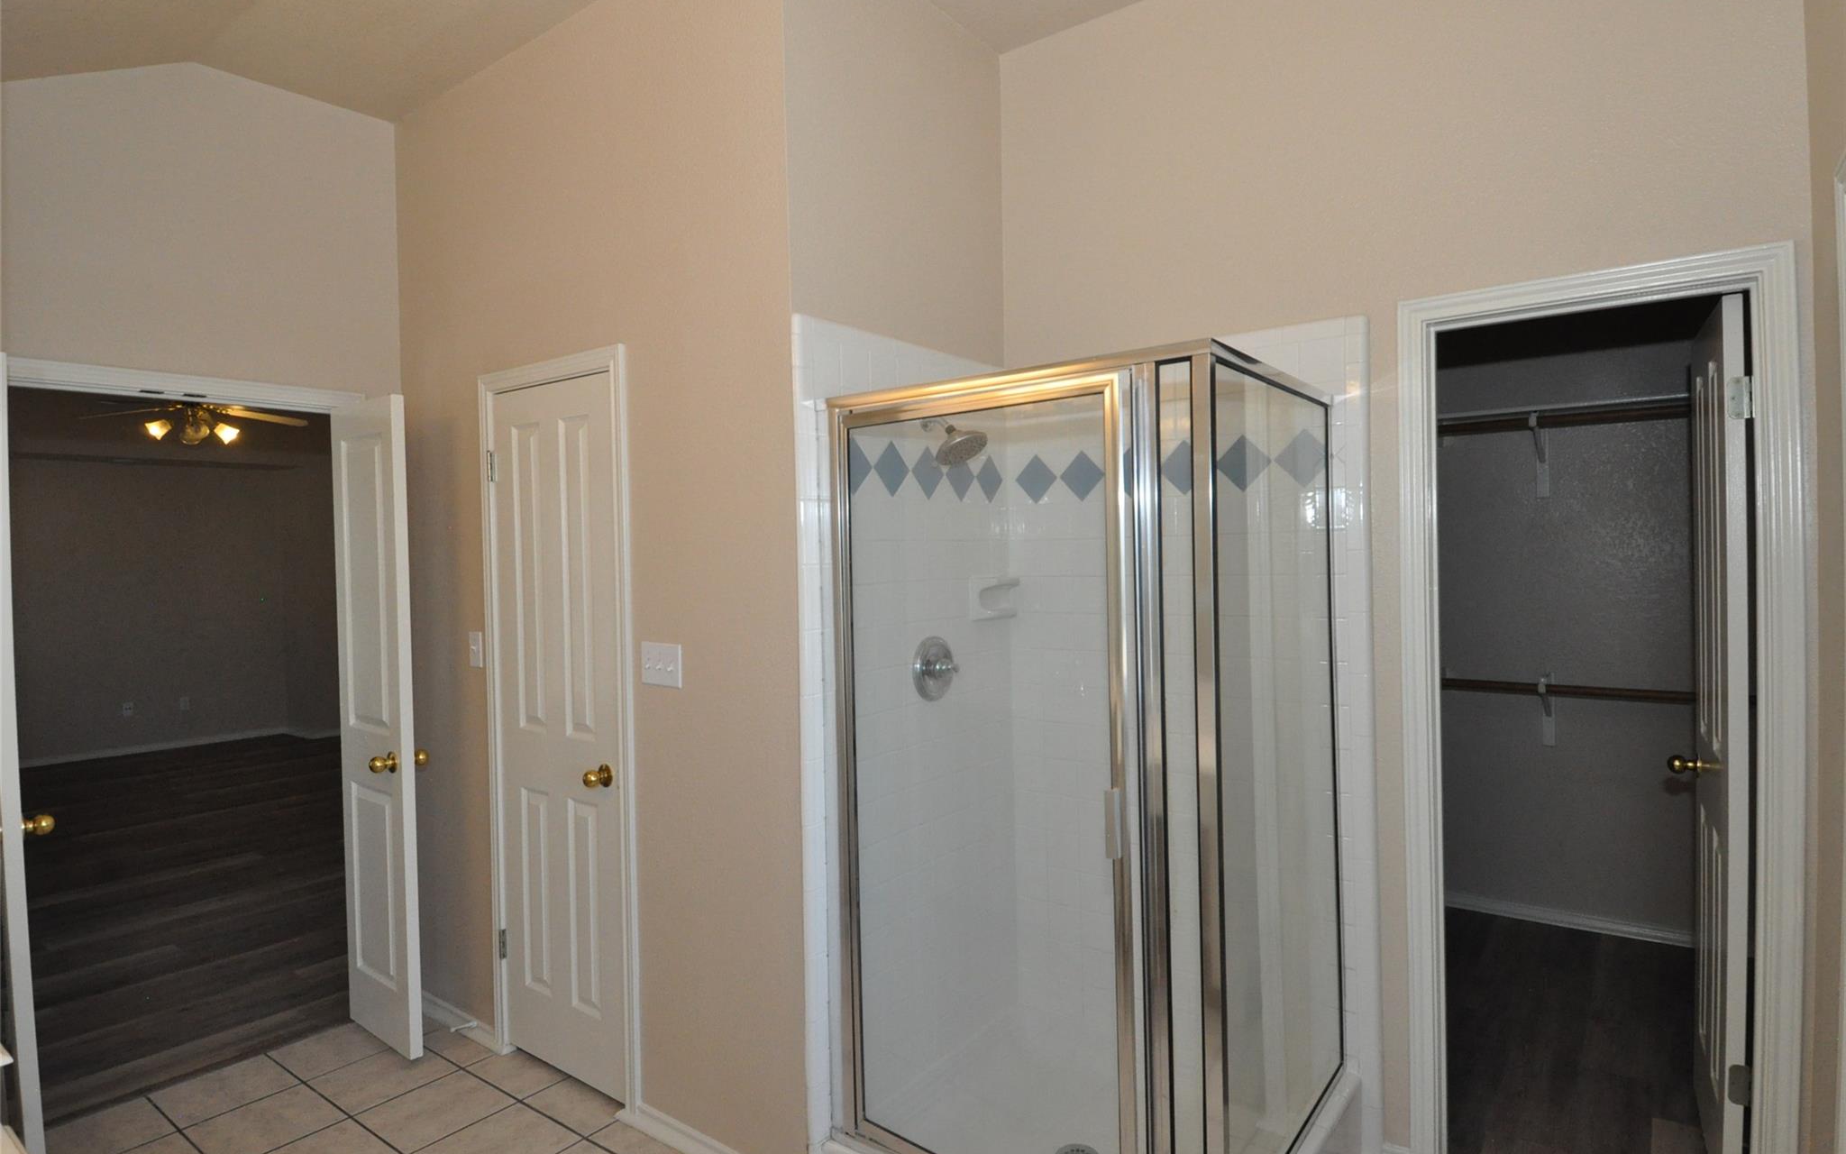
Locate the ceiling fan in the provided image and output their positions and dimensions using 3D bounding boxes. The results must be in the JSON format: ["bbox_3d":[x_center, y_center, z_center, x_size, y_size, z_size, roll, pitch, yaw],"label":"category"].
[{"bbox_3d":[-4.120,-0.950,5.200,1.080,0.420,1.080,0,1,38],"label":"ceiling fan"}]

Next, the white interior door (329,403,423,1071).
[{"bbox_3d":[-1.754,0.467,2.959,0.450,2.030,0.037,-1,1,37],"label":"white interior door"}]

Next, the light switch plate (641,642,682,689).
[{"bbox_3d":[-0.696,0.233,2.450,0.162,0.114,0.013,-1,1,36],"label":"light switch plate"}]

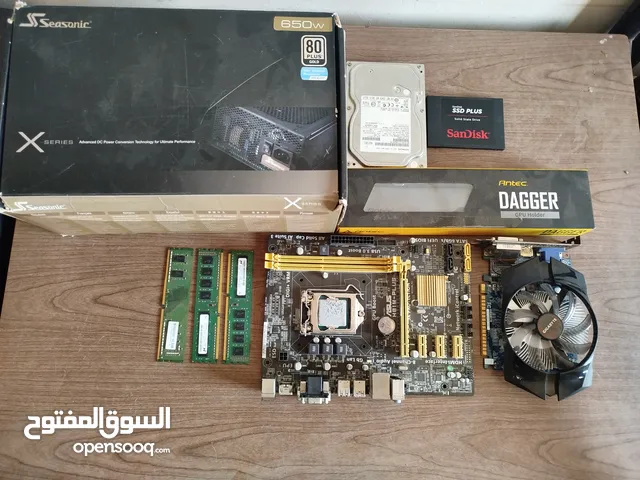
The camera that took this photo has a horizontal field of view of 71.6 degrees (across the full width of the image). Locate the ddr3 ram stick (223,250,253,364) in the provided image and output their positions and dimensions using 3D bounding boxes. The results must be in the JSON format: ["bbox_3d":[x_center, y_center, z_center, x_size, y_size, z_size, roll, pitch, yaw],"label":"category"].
[{"bbox_3d":[-0.096,0.078,0.527,0.030,0.003,0.133,1,78,-1],"label":"ddr3 ram stick"}]

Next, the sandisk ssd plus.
[{"bbox_3d":[0.189,-0.151,0.578,0.100,0.007,0.070,2,78,-1],"label":"sandisk ssd plus"}]

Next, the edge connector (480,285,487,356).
[{"bbox_3d":[0.193,0.094,0.525,0.006,0.002,0.085,4,78,0],"label":"edge connector"}]

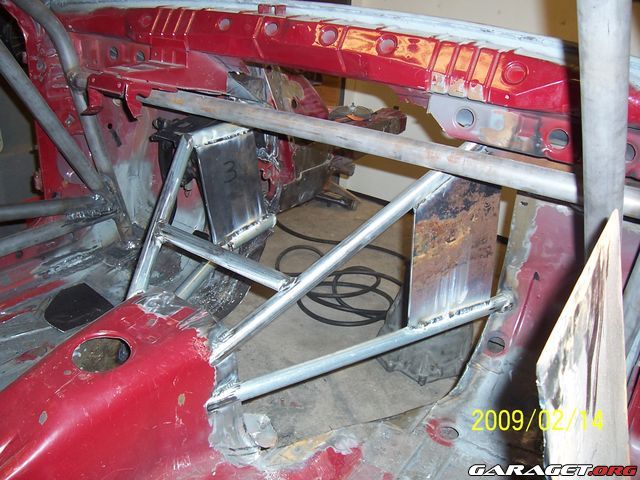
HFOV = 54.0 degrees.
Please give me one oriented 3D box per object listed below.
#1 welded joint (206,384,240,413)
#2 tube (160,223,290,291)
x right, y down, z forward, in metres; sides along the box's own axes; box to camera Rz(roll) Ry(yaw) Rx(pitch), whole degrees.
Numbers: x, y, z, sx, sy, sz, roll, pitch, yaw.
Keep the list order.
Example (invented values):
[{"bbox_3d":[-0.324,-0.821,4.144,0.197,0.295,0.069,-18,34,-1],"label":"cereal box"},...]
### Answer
[{"bbox_3d":[-0.168,0.272,1.080,0.058,0.035,0.036,-12,31,-27],"label":"welded joint"},{"bbox_3d":[-0.180,0.028,1.130,0.310,0.031,0.031,20,32,30],"label":"tube"}]

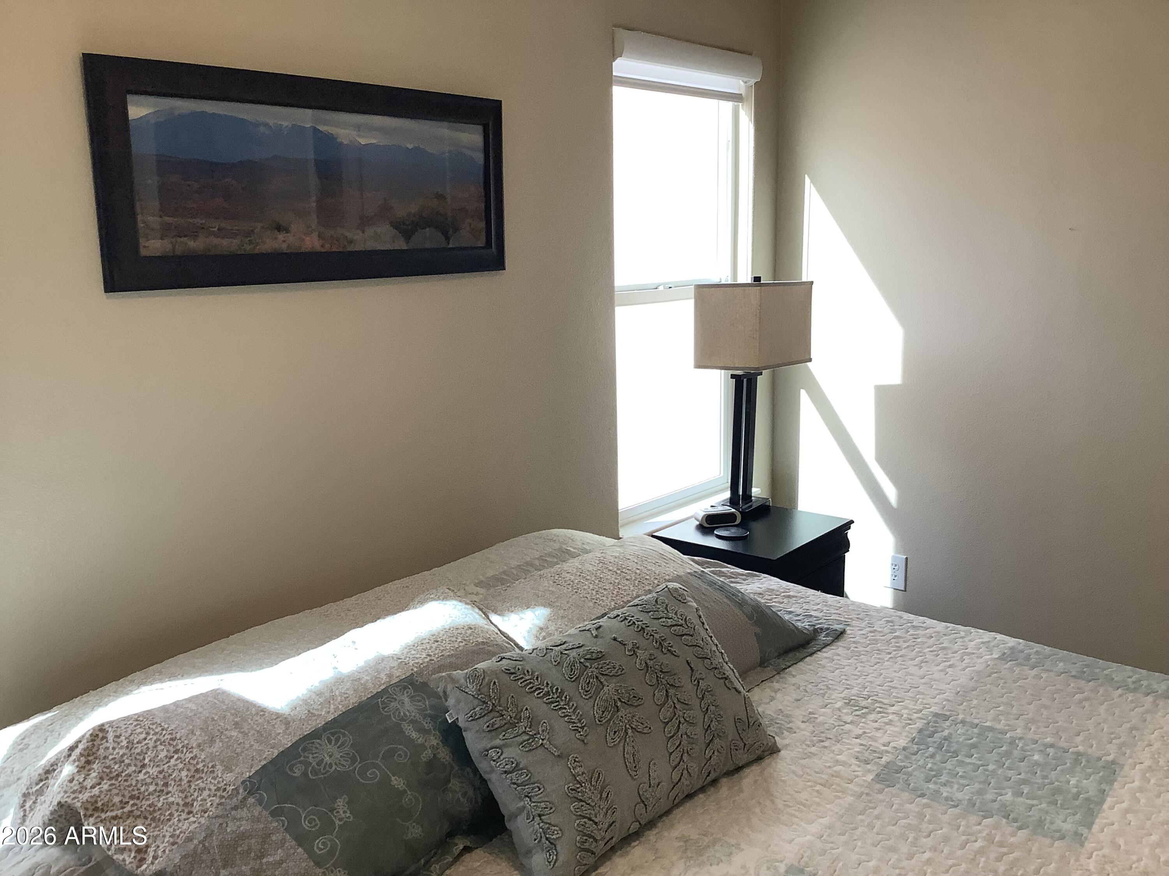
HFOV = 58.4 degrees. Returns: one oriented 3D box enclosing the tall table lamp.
[{"bbox_3d":[0.548,-0.137,3.403,0.240,0.768,0.320,8,15,40],"label":"tall table lamp"}]

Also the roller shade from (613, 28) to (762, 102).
[{"bbox_3d":[0.311,-1.113,3.152,0.090,0.145,0.725,8,15,40],"label":"roller shade"}]

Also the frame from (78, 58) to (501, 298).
[{"bbox_3d":[-0.531,-0.544,2.225,0.027,0.408,1.010,8,15,40],"label":"frame"}]

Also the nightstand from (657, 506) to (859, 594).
[{"bbox_3d":[0.543,0.581,3.325,0.420,0.610,0.500,8,15,40],"label":"nightstand"}]

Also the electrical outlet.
[{"bbox_3d":[1.050,0.458,3.538,0.071,0.115,0.008,8,15,40],"label":"electrical outlet"}]

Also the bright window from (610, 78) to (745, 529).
[{"bbox_3d":[0.280,-0.469,3.318,0.080,1.440,0.730,8,15,40],"label":"bright window"}]

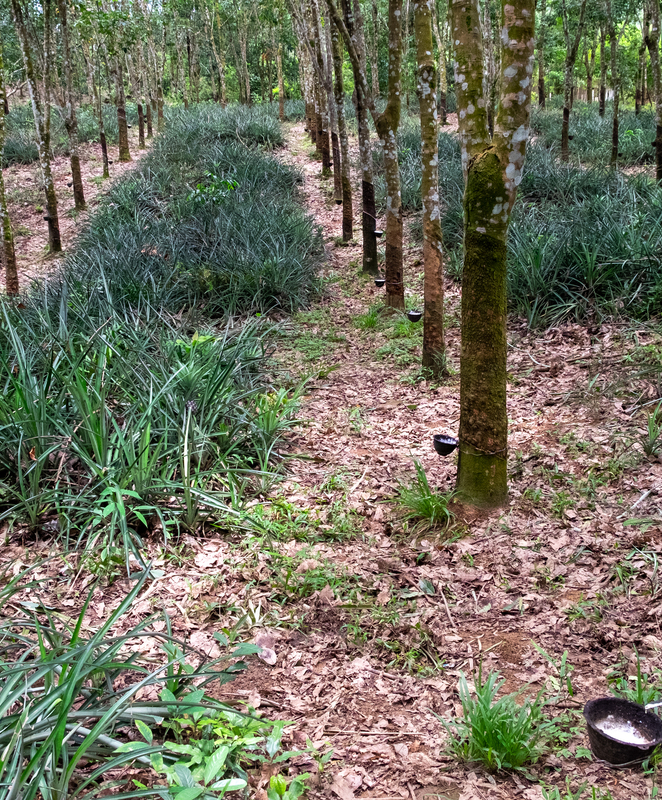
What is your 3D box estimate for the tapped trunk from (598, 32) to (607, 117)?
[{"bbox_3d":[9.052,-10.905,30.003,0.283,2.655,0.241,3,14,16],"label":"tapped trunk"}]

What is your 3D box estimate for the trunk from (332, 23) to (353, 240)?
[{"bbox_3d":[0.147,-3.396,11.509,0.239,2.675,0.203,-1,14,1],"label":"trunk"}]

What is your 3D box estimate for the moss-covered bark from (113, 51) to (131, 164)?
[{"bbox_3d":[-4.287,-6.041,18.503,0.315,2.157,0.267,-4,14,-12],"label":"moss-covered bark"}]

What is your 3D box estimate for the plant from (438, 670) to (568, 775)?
[{"bbox_3d":[0.395,0.730,2.050,0.296,0.179,0.267,2,14,12],"label":"plant"}]

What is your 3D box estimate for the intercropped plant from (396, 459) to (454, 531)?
[{"bbox_3d":[0.379,0.383,3.650,0.235,0.265,0.212,1,14,6],"label":"intercropped plant"}]

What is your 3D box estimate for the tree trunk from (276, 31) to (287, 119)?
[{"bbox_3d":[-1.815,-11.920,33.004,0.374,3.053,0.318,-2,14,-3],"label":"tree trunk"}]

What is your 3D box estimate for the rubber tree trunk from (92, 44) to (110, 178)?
[{"bbox_3d":[-5.221,-6.508,20.403,0.200,2.881,0.180,-1,16,0],"label":"rubber tree trunk"}]

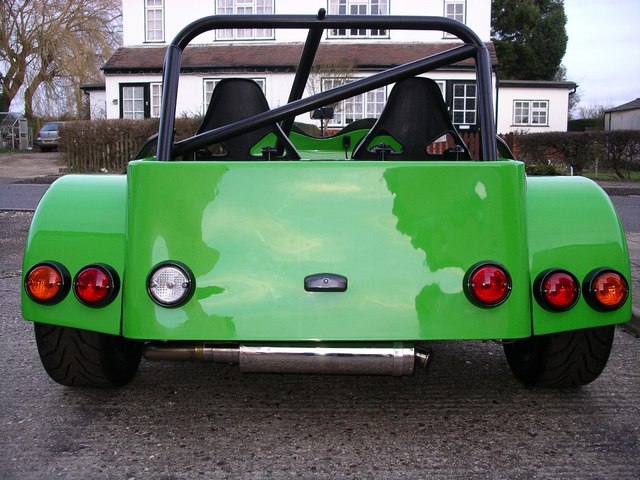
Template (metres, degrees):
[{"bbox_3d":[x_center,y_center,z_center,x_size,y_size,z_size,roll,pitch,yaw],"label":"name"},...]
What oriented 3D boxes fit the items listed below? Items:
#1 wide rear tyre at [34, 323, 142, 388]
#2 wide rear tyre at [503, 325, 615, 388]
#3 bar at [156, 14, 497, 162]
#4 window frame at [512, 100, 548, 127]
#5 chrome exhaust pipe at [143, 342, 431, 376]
[{"bbox_3d":[-0.660,0.154,2.043,0.205,0.570,0.570,0,8,1],"label":"wide rear tyre"},{"bbox_3d":[0.684,0.154,2.043,0.205,0.570,0.570,0,8,1],"label":"wide rear tyre"},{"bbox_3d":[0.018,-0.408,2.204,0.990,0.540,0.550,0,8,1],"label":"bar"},{"bbox_3d":[6.640,-3.990,21.500,1.120,0.820,0.120,0,8,0],"label":"window frame"},{"bbox_3d":[-0.087,0.313,1.775,0.750,0.088,0.100,0,8,0],"label":"chrome exhaust pipe"}]

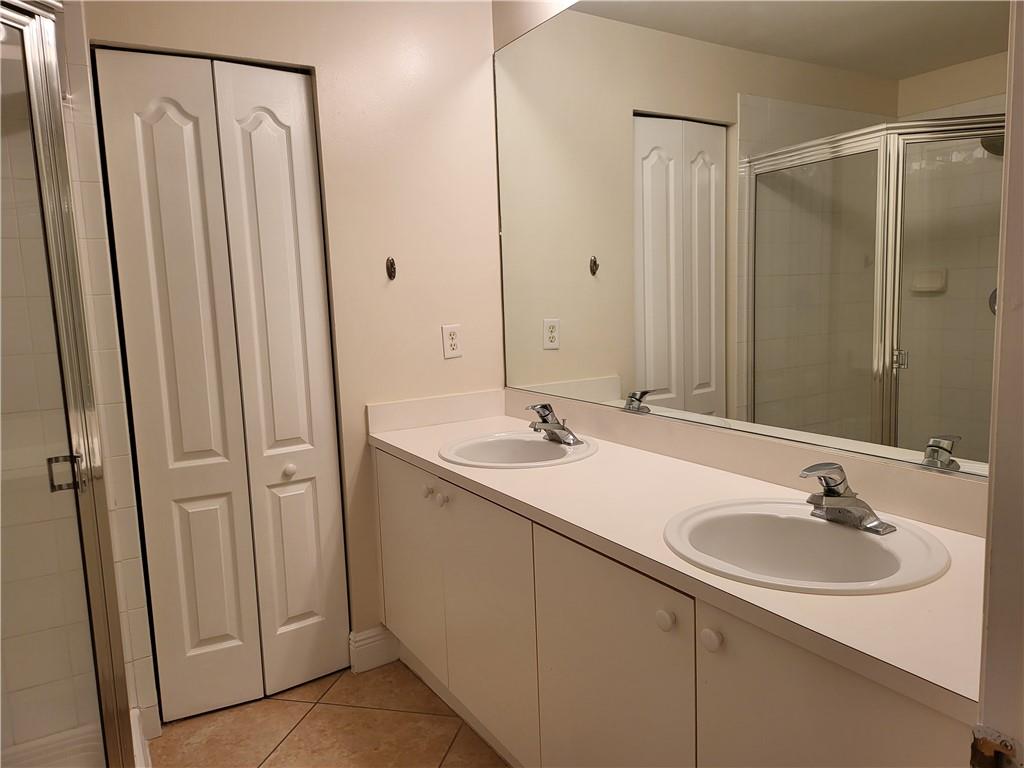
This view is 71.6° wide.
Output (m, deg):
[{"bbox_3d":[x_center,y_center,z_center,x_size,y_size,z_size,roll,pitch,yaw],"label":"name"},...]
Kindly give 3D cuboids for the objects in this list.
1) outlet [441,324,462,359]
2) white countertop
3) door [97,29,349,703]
[{"bbox_3d":[-0.213,-0.153,2.565,0.071,0.115,0.009,-6,8,-30],"label":"outlet"},{"bbox_3d":[0.265,0.255,1.714,0.554,0.037,2.052,-6,8,-30],"label":"white countertop"},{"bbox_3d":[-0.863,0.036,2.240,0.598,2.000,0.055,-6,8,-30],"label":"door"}]

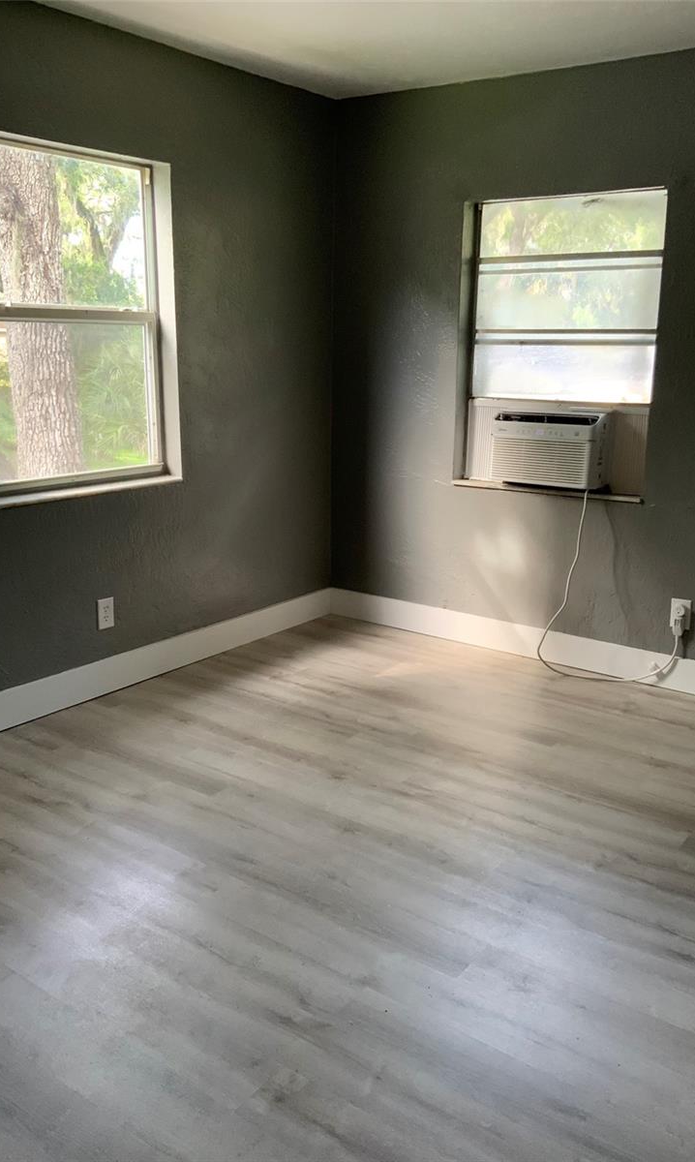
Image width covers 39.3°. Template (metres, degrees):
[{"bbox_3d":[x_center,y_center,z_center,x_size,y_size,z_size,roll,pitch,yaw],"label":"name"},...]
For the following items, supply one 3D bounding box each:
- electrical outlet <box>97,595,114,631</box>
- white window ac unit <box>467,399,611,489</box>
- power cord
[{"bbox_3d":[-0.954,0.131,3.870,0.012,0.120,0.075,11,17,35],"label":"electrical outlet"},{"bbox_3d":[0.892,-0.596,4.262,0.490,0.320,0.330,11,17,35],"label":"white window ac unit"},{"bbox_3d":[1.105,0.034,4.080,0.600,0.820,0.150,11,17,35],"label":"power cord"}]

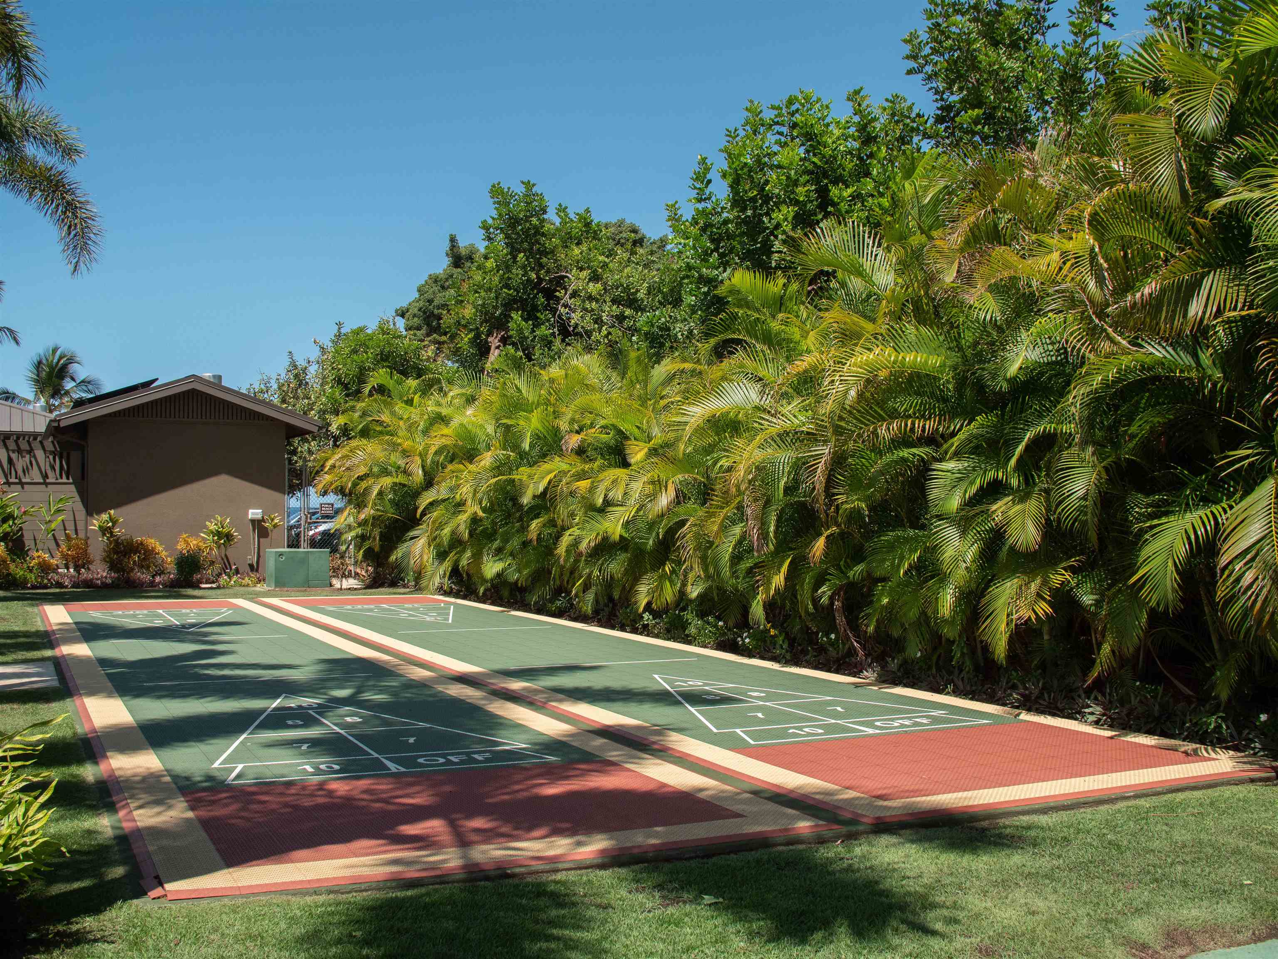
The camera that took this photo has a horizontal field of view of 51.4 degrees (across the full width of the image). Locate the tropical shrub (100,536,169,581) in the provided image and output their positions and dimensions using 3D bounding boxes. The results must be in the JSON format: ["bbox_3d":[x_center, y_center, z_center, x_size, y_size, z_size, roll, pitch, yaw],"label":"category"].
[{"bbox_3d":[-9.484,1.500,25.042,1.166,0.817,0.950,1,-1,-26],"label":"tropical shrub"}]

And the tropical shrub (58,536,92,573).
[{"bbox_3d":[-10.559,1.487,24.895,0.598,0.822,0.620,1,-1,-26],"label":"tropical shrub"}]

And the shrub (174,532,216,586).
[{"bbox_3d":[-8.056,1.443,24.120,0.706,0.910,0.720,1,-1,-26],"label":"shrub"}]

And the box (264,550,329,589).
[{"bbox_3d":[-6.082,1.581,23.714,0.965,0.645,0.830,1,-1,-26],"label":"box"}]

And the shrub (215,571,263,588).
[{"bbox_3d":[-7.126,1.760,23.693,0.801,0.270,0.600,1,-1,-26],"label":"shrub"}]

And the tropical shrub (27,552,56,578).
[{"bbox_3d":[-11.142,1.631,24.813,0.494,0.521,0.500,1,-1,-26],"label":"tropical shrub"}]

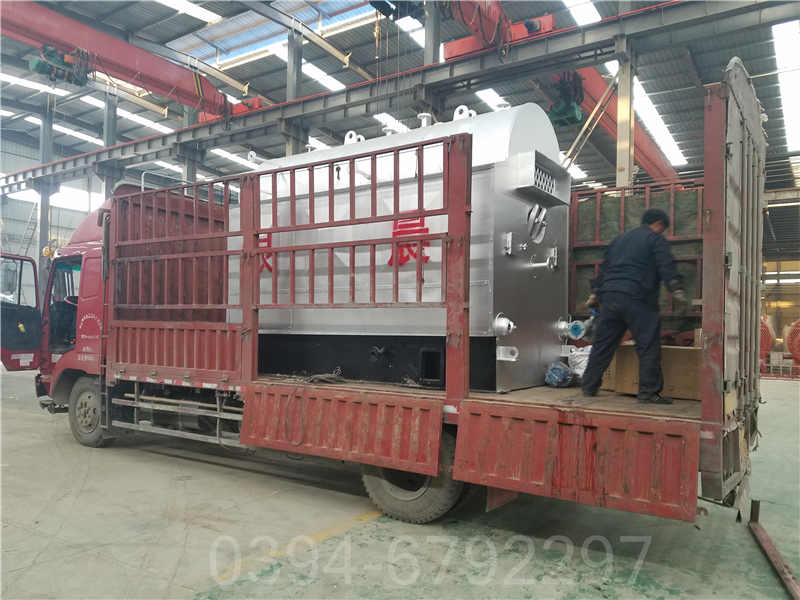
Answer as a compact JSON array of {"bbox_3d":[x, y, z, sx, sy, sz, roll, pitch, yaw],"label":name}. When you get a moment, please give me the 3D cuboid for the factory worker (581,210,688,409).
[{"bbox_3d":[1.873,0.044,4.820,0.520,1.540,0.720,2,-3,-38],"label":"factory worker"}]

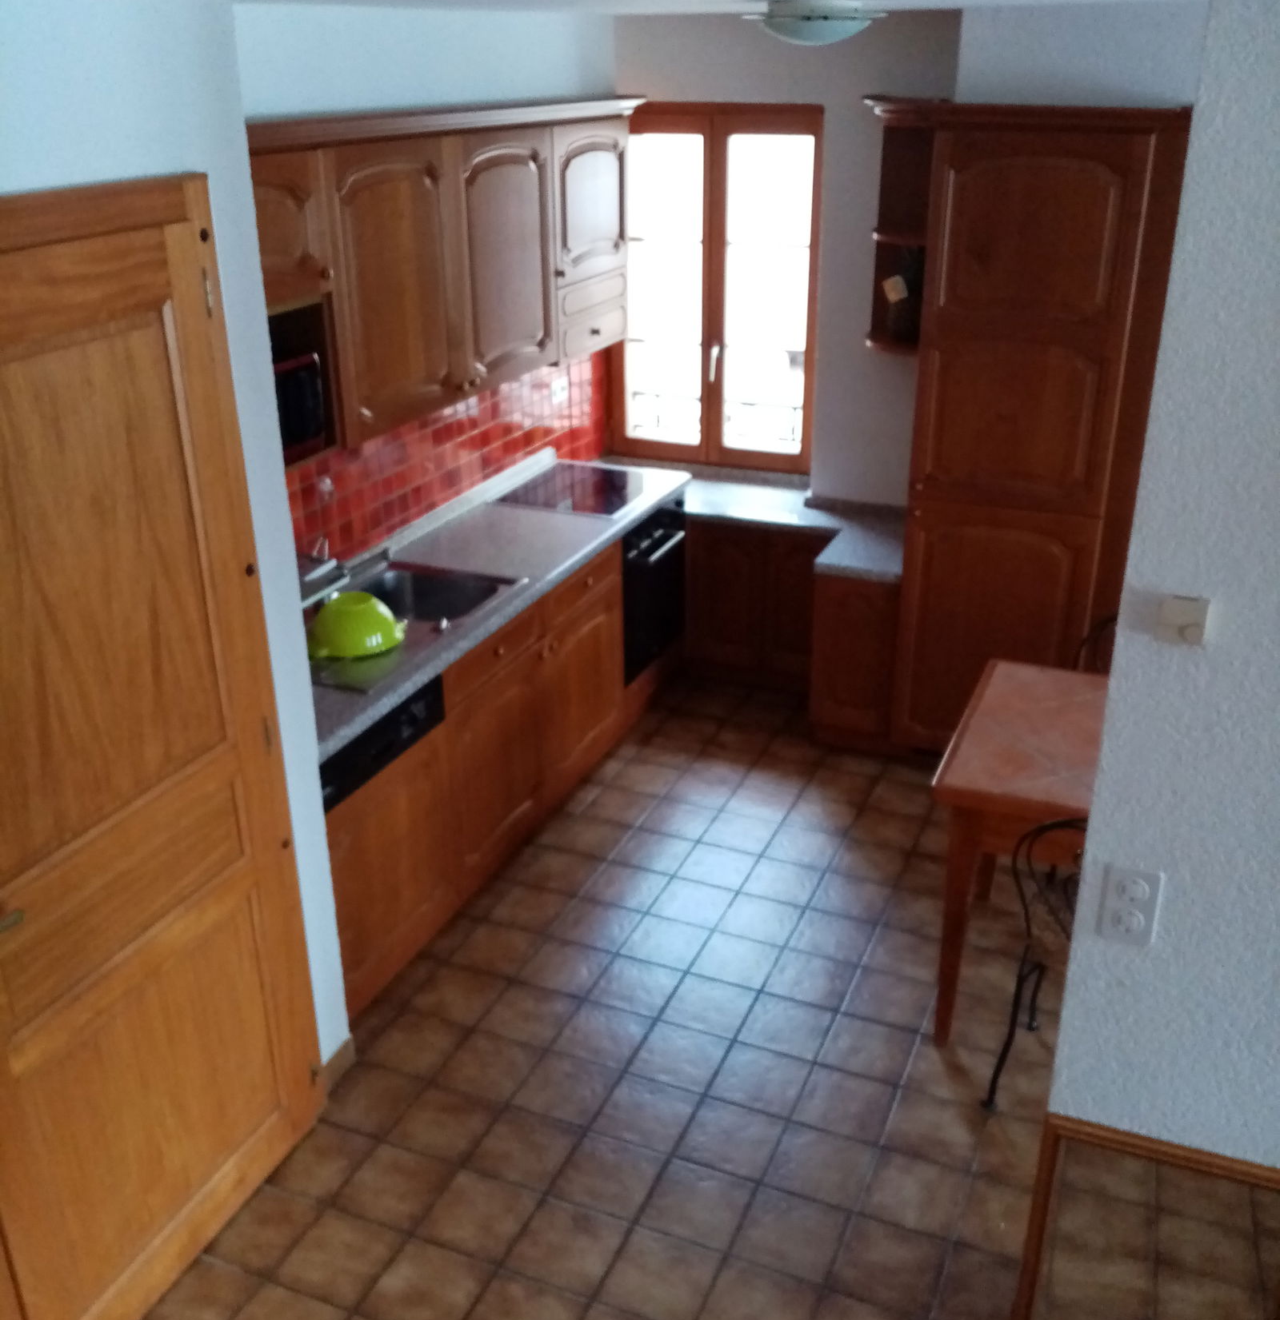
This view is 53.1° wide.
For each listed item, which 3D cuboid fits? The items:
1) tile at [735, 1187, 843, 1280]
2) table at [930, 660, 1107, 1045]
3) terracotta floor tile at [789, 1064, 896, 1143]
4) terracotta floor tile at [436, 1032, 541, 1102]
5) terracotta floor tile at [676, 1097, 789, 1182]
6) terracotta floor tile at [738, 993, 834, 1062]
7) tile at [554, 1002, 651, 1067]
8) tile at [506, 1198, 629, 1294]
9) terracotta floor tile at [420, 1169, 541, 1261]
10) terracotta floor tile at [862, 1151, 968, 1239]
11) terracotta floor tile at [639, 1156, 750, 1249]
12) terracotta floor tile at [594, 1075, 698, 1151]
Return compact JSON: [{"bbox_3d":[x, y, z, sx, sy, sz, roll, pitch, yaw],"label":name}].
[{"bbox_3d":[0.317,1.214,2.709,0.200,0.010,0.200,9,25,22],"label":"tile"},{"bbox_3d":[1.273,0.558,3.253,0.960,0.745,0.804,9,25,22],"label":"table"},{"bbox_3d":[0.489,1.058,3.041,0.199,0.012,0.199,10,26,21],"label":"terracotta floor tile"},{"bbox_3d":[-0.370,1.008,3.172,0.199,0.012,0.199,10,26,21],"label":"terracotta floor tile"},{"bbox_3d":[0.209,1.108,2.971,0.196,0.010,0.196,9,26,22],"label":"terracotta floor tile"},{"bbox_3d":[0.377,0.951,3.321,0.196,0.010,0.196,9,26,22],"label":"terracotta floor tile"},{"bbox_3d":[-0.093,0.965,3.299,0.200,0.010,0.200,9,25,22],"label":"tile"},{"bbox_3d":[-0.153,1.234,2.699,0.196,0.010,0.196,9,26,22],"label":"tile"},{"bbox_3d":[-0.352,1.224,2.828,0.197,0.010,0.197,9,26,22],"label":"terracotta floor tile"},{"bbox_3d":[0.597,1.164,2.789,0.199,0.012,0.199,10,26,21],"label":"terracotta floor tile"},{"bbox_3d":[0.128,1.210,2.849,0.197,0.010,0.197,9,26,22],"label":"terracotta floor tile"},{"bbox_3d":[0.016,1.072,3.024,0.195,0.014,0.195,9,26,22],"label":"terracotta floor tile"}]

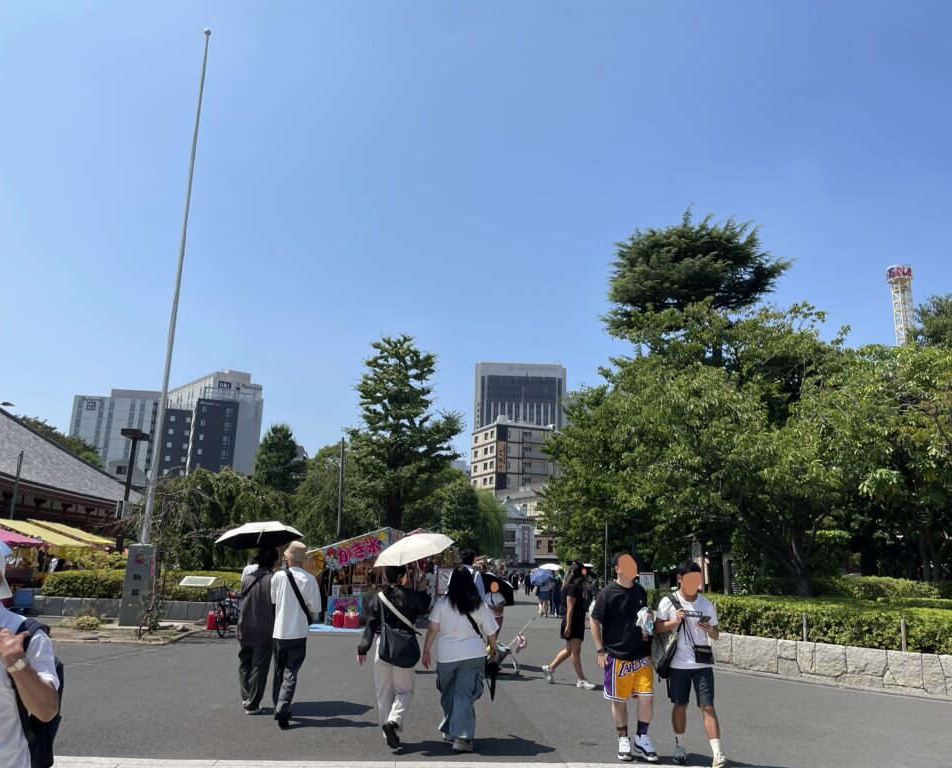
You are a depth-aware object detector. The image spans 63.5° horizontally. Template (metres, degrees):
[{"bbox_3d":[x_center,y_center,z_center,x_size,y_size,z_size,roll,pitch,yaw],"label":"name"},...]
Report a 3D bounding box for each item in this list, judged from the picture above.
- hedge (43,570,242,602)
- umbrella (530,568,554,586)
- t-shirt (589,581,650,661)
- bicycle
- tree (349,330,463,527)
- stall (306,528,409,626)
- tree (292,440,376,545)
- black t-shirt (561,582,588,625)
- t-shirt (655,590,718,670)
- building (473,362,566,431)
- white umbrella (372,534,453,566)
[{"bbox_3d":[-9.500,5.891,22.400,5.812,0.834,1.800,2,-14,0],"label":"hedge"},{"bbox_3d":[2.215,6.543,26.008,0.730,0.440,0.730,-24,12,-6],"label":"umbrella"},{"bbox_3d":[1.297,2.146,6.951,0.560,0.700,0.320,6,-14,-17],"label":"t-shirt"},{"bbox_3d":[-4.991,4.684,15.811,0.580,1.050,1.720,1,-13,2],"label":"bicycle"},{"bbox_3d":[-3.039,3.233,33.147,4.792,11.017,4.700,2,-14,0],"label":"tree"},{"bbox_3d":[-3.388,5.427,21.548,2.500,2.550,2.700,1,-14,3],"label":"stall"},{"bbox_3d":[-6.620,6.198,35.485,4.500,7.150,4.500,2,-13,0],"label":"tree"},{"bbox_3d":[1.445,3.235,11.284,0.300,0.620,0.430,-3,-14,18],"label":"black t-shirt"},{"bbox_3d":[1.866,2.185,6.816,0.480,0.640,0.310,3,-14,-6],"label":"t-shirt"},{"bbox_3d":[22.031,44.327,396.945,46.000,106.000,24.000,1,-14,2],"label":"building"},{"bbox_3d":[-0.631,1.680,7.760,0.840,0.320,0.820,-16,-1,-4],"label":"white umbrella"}]

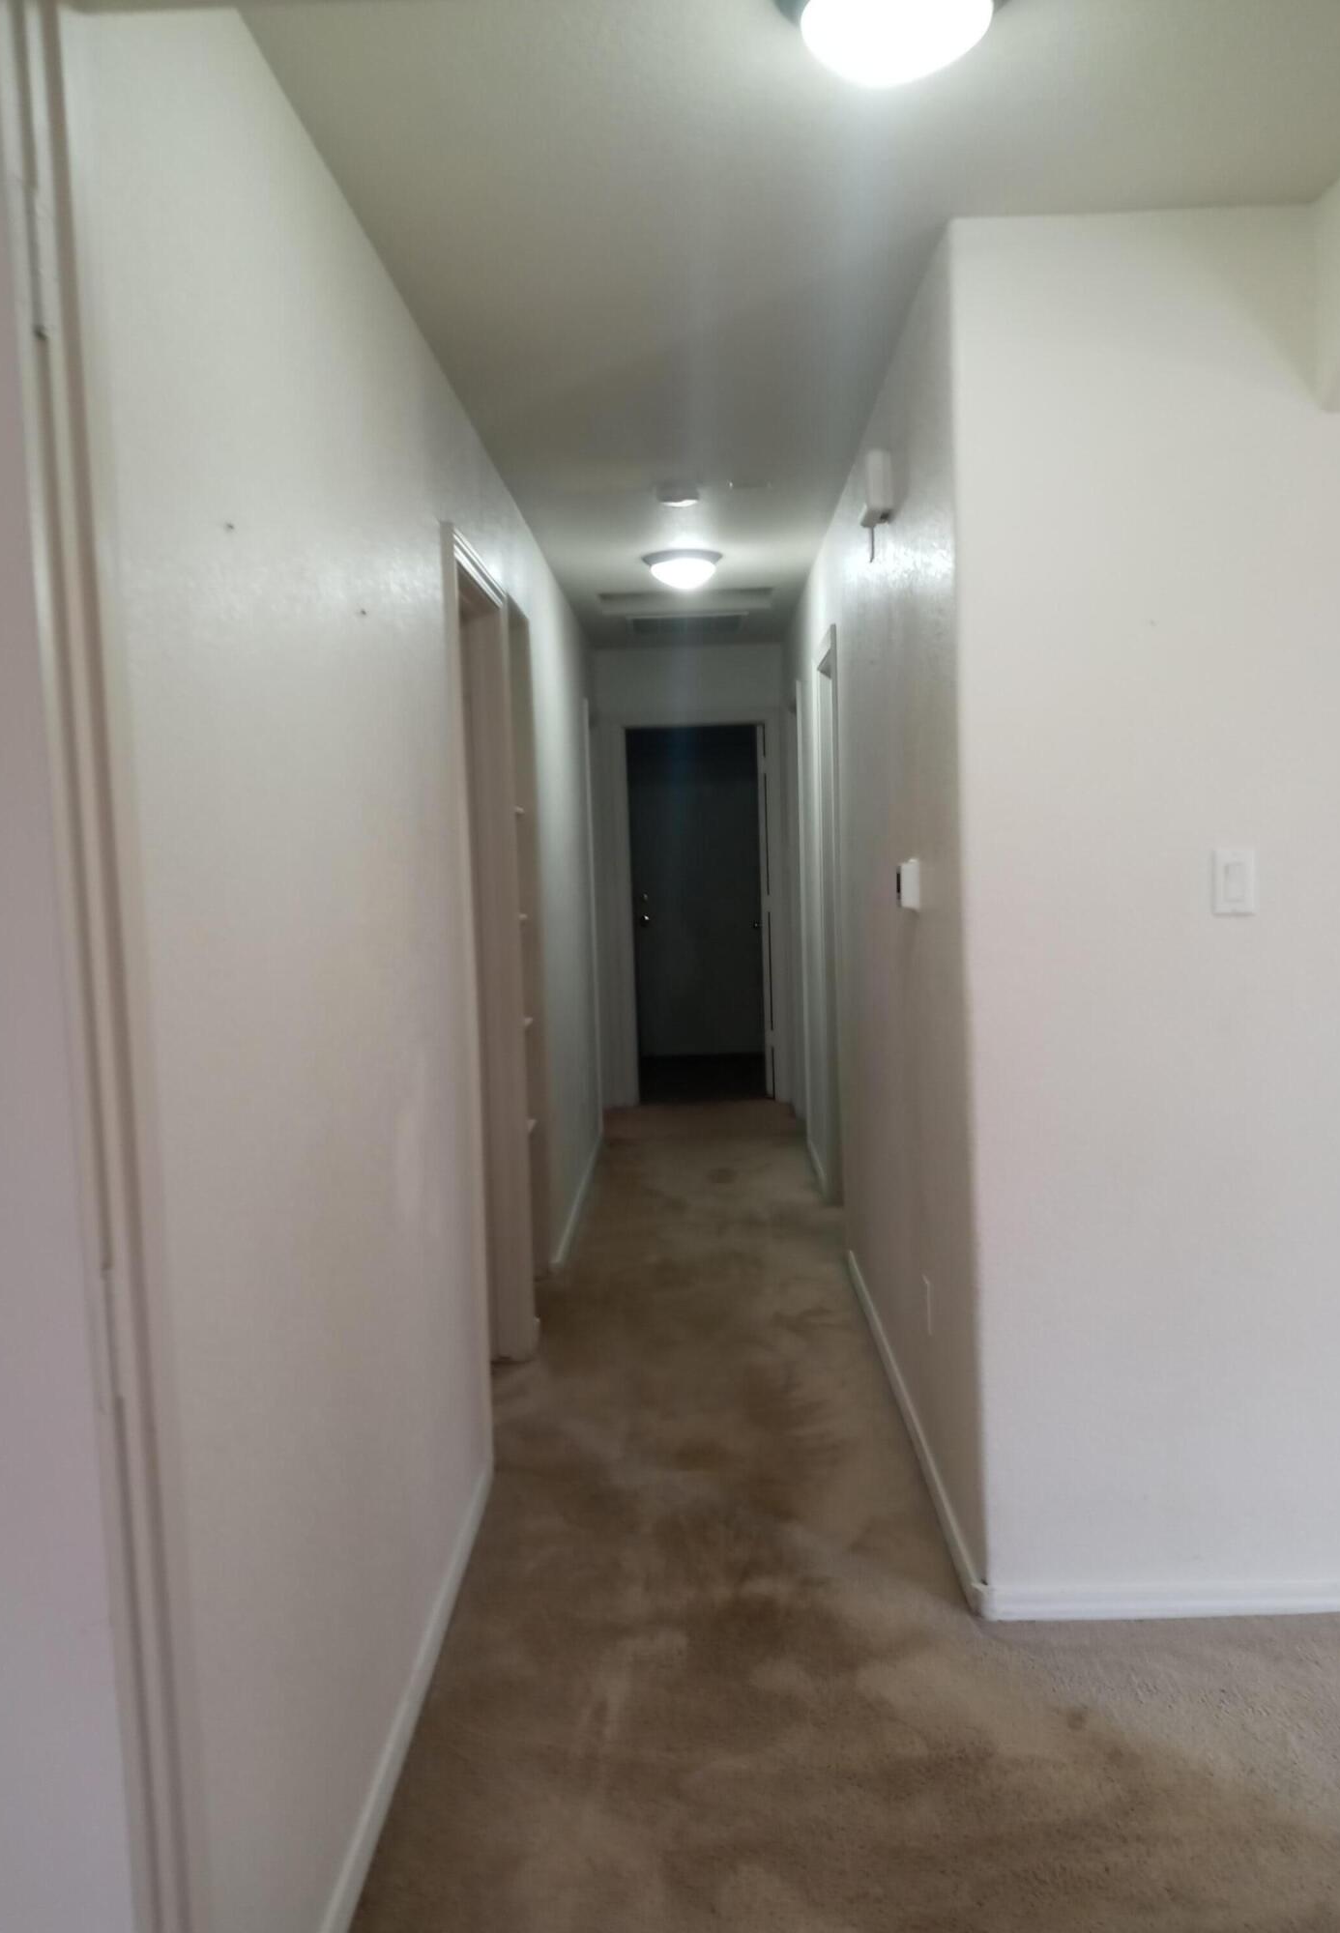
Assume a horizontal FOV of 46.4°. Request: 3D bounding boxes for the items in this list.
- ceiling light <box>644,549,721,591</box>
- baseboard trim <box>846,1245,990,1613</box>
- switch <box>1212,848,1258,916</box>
[{"bbox_3d":[0.049,-1.406,5.602,0.293,0.112,0.293,-2,5,1],"label":"ceiling light"},{"bbox_3d":[0.570,1.049,3.932,0.018,0.064,2.263,-2,5,1],"label":"baseboard trim"},{"bbox_3d":[0.972,-0.145,2.692,0.071,0.115,0.010,-2,5,1],"label":"switch"}]

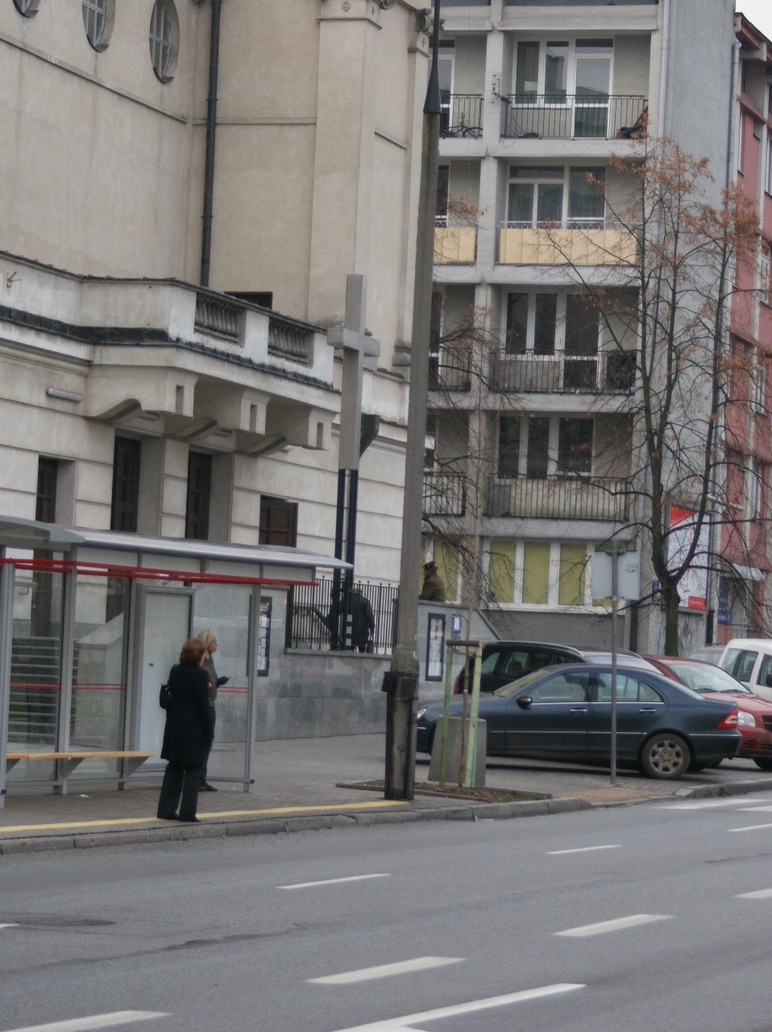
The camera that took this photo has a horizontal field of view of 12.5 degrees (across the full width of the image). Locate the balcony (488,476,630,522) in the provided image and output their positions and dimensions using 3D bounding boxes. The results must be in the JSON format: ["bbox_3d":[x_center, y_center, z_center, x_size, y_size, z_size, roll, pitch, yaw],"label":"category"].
[{"bbox_3d":[3.969,-0.343,78.027,3.200,1.000,1.150,2,-3,16],"label":"balcony"}]

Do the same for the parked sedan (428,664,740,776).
[{"bbox_3d":[2.615,2.642,45.935,4.526,1.426,1.730,2,-2,15],"label":"parked sedan"}]

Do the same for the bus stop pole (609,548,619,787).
[{"bbox_3d":[2.900,1.929,44.800,0.070,3.029,0.070,0,-2,18],"label":"bus stop pole"}]

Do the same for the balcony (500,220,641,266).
[{"bbox_3d":[4.133,-5.945,77.729,3.100,1.000,1.100,2,-2,16],"label":"balcony"}]

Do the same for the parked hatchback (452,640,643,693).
[{"bbox_3d":[2.870,2.630,49.000,1.770,1.620,4.350,4,-3,-39],"label":"parked hatchback"}]

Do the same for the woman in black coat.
[{"bbox_3d":[-1.766,1.884,31.100,0.370,1.630,0.470,5,-3,-40],"label":"woman in black coat"}]

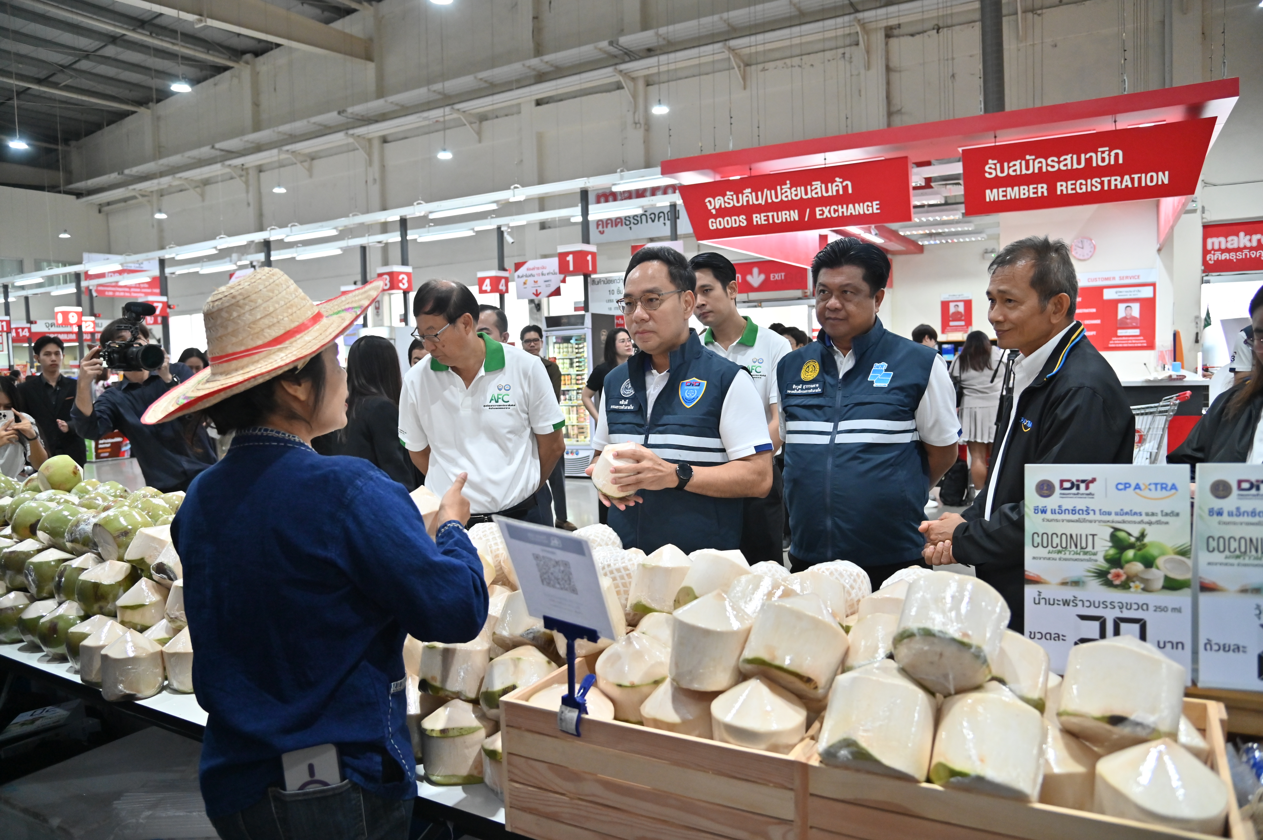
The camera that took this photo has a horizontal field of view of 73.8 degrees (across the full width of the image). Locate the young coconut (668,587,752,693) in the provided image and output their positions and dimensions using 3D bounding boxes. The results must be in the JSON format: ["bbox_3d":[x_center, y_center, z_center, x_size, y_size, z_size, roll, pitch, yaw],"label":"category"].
[{"bbox_3d":[0.112,0.292,1.149,0.114,0.126,0.114,5,3,0],"label":"young coconut"}]

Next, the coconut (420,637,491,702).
[{"bbox_3d":[-0.303,0.418,1.460,0.117,0.124,0.117,7,-19,0],"label":"coconut"}]

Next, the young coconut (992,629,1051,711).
[{"bbox_3d":[0.454,0.300,1.030,0.113,0.122,0.113,27,-21,0],"label":"young coconut"}]

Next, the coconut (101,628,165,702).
[{"bbox_3d":[-1.054,0.512,1.780,0.117,0.136,0.117,-2,5,-1],"label":"coconut"}]

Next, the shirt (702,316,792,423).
[{"bbox_3d":[0.334,-0.034,2.740,0.490,0.600,0.280,0,4,22],"label":"shirt"}]

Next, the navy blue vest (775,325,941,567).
[{"bbox_3d":[0.568,0.038,2.120,0.420,0.620,0.300,-1,4,27],"label":"navy blue vest"}]

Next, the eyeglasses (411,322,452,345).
[{"bbox_3d":[-0.486,-0.248,2.203,0.140,0.045,0.140,4,37,45],"label":"eyeglasses"}]

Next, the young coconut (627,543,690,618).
[{"bbox_3d":[0.061,0.301,1.598,0.111,0.127,0.111,10,-16,0],"label":"young coconut"}]

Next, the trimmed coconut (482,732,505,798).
[{"bbox_3d":[-0.179,0.517,1.330,0.110,0.119,0.110,-2,3,0],"label":"trimmed coconut"}]

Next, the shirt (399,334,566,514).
[{"bbox_3d":[-0.416,0.018,2.360,0.460,0.540,0.280,-1,10,14],"label":"shirt"}]

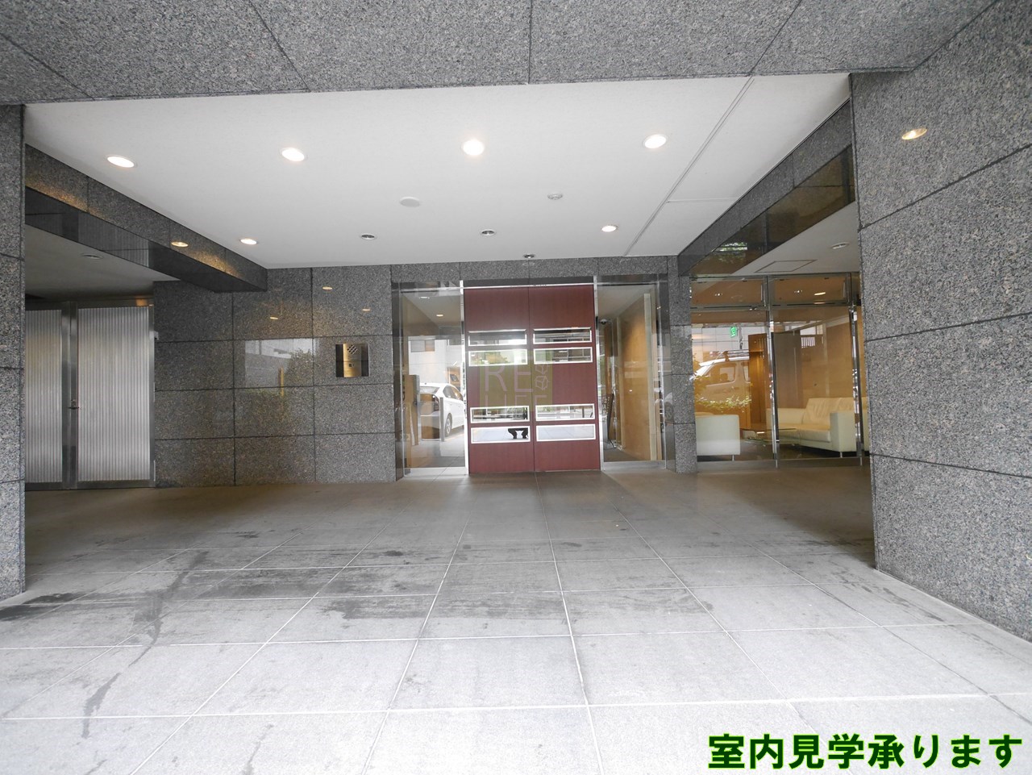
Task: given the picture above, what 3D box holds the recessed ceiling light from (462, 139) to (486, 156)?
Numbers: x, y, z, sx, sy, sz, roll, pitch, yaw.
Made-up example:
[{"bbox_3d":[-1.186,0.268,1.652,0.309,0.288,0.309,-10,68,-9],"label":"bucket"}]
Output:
[{"bbox_3d":[-0.280,-1.589,3.148,0.150,0.040,0.150,-2,-1,0],"label":"recessed ceiling light"}]

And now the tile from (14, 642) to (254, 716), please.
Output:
[{"bbox_3d":[-1.292,1.024,1.673,0.604,0.020,0.431,-2,-1,0],"label":"tile"}]

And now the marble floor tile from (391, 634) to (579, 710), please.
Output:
[{"bbox_3d":[-0.084,0.989,1.667,0.604,0.020,0.431,-2,-1,0],"label":"marble floor tile"}]

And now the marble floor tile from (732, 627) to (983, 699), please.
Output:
[{"bbox_3d":[1.124,0.955,1.660,0.604,0.020,0.431,-2,-1,0],"label":"marble floor tile"}]

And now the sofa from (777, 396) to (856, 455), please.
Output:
[{"bbox_3d":[4.679,0.577,7.169,0.850,0.806,1.832,-2,-1,0],"label":"sofa"}]

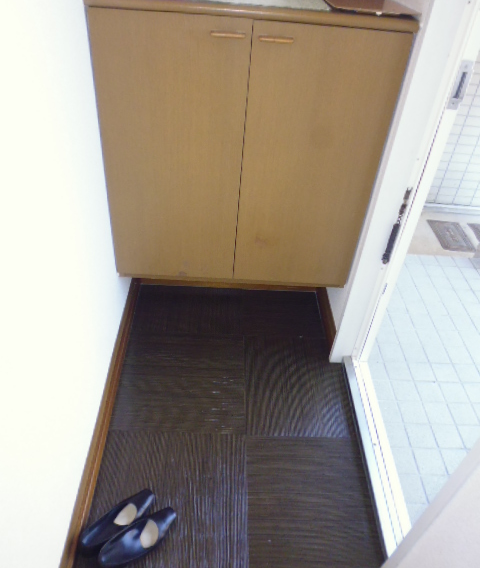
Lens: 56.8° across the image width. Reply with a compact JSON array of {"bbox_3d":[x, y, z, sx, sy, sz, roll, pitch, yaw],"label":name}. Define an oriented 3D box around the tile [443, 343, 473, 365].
[{"bbox_3d":[0.969,0.321,1.967,0.095,0.010,0.095,3,40,-3],"label":"tile"}]

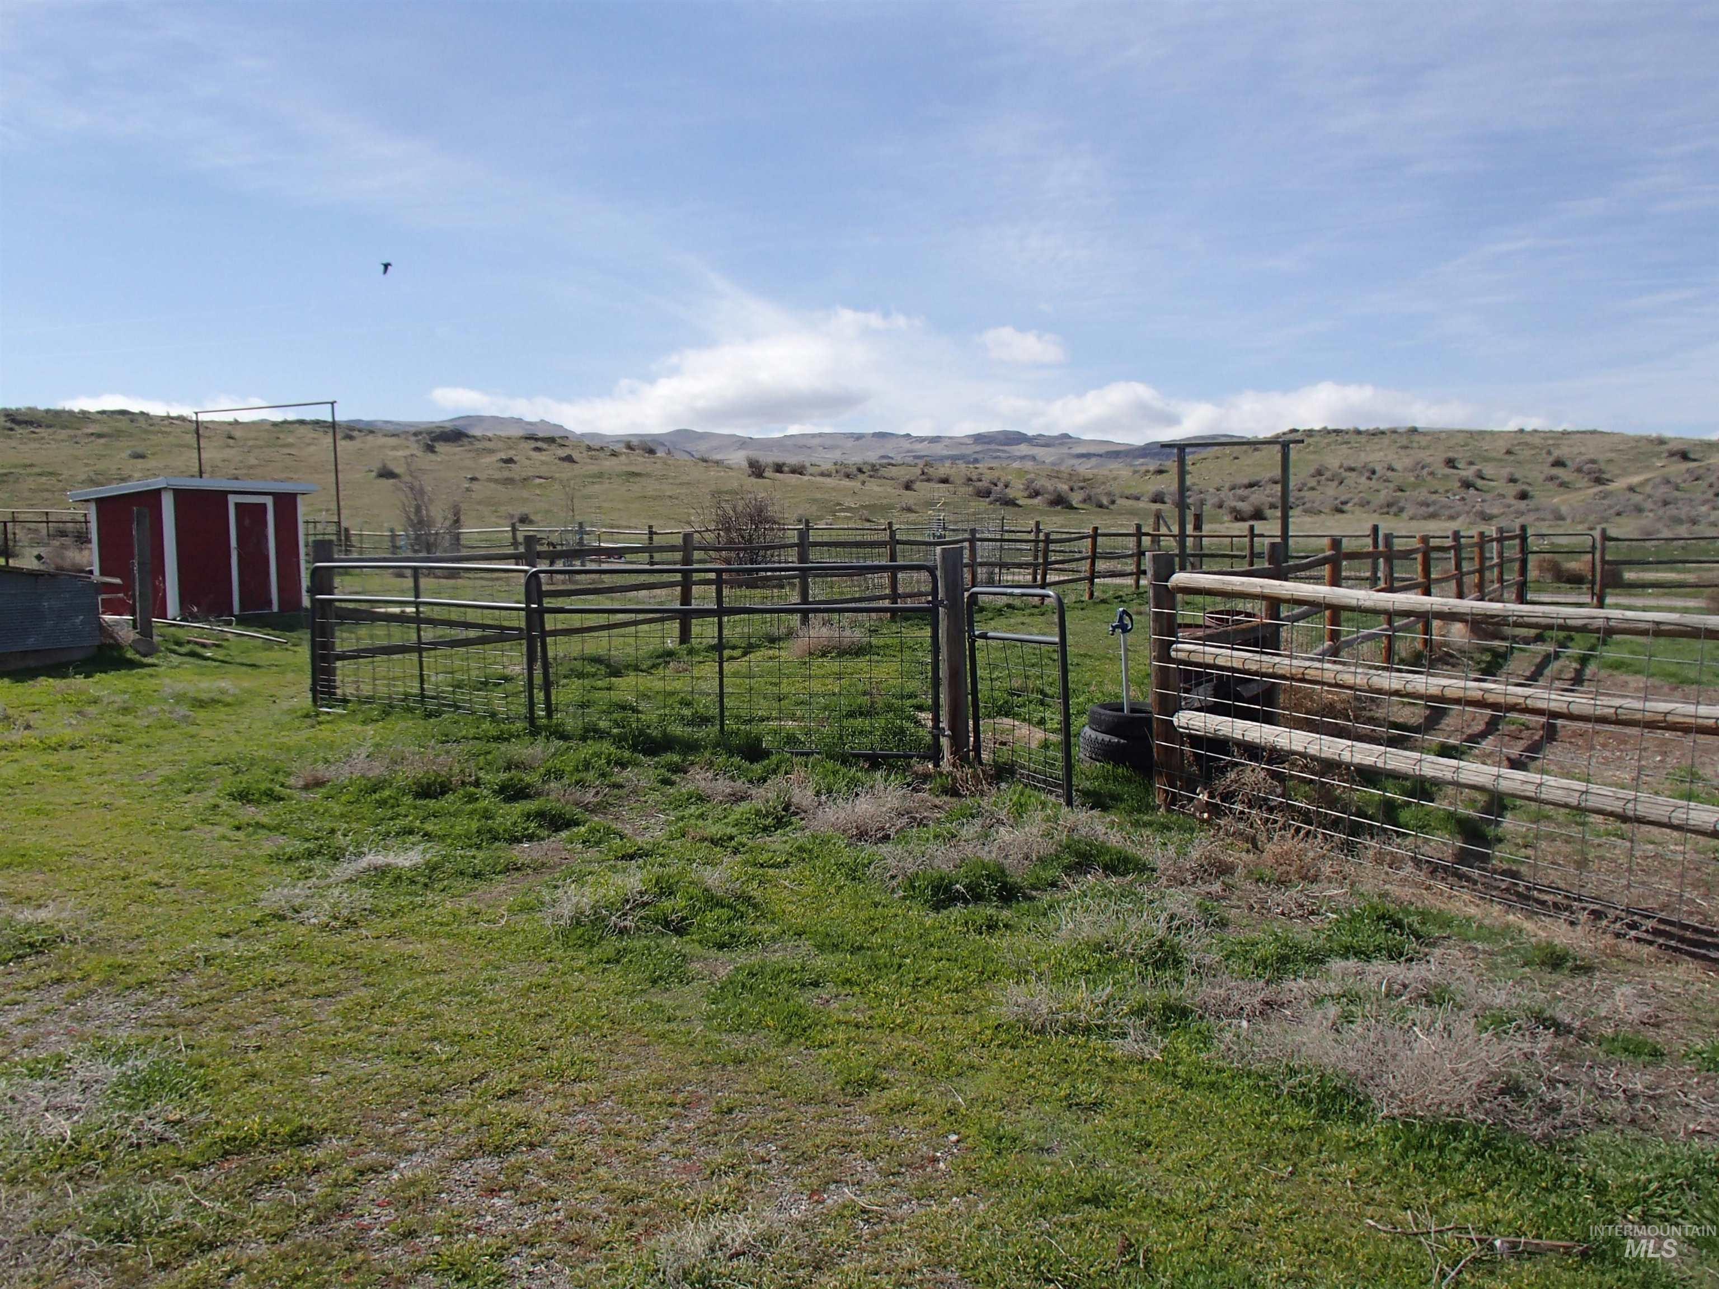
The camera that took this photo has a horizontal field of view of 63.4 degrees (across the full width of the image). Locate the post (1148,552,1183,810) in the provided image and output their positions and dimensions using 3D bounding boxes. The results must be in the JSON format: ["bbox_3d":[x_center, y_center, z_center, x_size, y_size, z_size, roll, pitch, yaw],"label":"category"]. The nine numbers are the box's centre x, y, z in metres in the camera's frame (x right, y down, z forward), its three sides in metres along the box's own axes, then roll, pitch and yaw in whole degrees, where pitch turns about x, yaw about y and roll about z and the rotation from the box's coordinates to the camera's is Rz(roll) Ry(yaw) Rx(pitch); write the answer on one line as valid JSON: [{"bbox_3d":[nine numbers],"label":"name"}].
[{"bbox_3d":[1.703,0.214,7.750,0.155,1.440,0.155,1,5,17],"label":"post"}]

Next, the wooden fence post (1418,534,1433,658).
[{"bbox_3d":[6.802,-0.590,16.719,0.145,1.464,0.145,2,6,22],"label":"wooden fence post"}]

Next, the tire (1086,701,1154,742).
[{"bbox_3d":[1.801,0.499,8.988,0.640,0.170,0.640,1,6,11],"label":"tire"}]

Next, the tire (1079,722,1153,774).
[{"bbox_3d":[1.800,0.683,9.005,0.730,0.200,0.730,1,6,11],"label":"tire"}]

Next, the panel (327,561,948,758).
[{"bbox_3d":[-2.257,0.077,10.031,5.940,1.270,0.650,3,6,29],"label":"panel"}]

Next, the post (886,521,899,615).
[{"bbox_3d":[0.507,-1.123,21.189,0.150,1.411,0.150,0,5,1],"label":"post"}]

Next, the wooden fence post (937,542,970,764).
[{"bbox_3d":[0.599,0.074,8.897,0.150,1.443,0.150,-2,5,-5],"label":"wooden fence post"}]

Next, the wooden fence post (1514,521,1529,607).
[{"bbox_3d":[12.085,-1.423,25.378,0.145,1.480,0.145,0,5,0],"label":"wooden fence post"}]

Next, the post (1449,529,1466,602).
[{"bbox_3d":[8.129,-0.860,18.903,0.140,1.380,0.140,2,6,23],"label":"post"}]

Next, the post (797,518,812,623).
[{"bbox_3d":[-0.836,-1.013,21.093,0.150,1.530,0.150,-3,6,-30],"label":"post"}]

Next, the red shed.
[{"bbox_3d":[-12.034,-1.778,25.384,2.250,2.380,3.450,2,5,21],"label":"red shed"}]

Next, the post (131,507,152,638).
[{"bbox_3d":[-10.170,-1.020,19.734,0.200,1.860,0.200,-3,6,-27],"label":"post"}]

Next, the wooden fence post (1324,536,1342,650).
[{"bbox_3d":[4.503,-0.355,13.226,0.150,1.319,0.150,2,6,19],"label":"wooden fence post"}]

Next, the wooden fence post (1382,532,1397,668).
[{"bbox_3d":[5.762,-0.482,15.122,0.135,1.456,0.135,2,6,21],"label":"wooden fence post"}]

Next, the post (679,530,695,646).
[{"bbox_3d":[-2.273,-0.748,18.305,0.145,1.510,0.145,5,7,45],"label":"post"}]

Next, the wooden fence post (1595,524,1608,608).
[{"bbox_3d":[13.425,-1.410,25.179,0.140,1.480,0.140,0,5,0],"label":"wooden fence post"}]

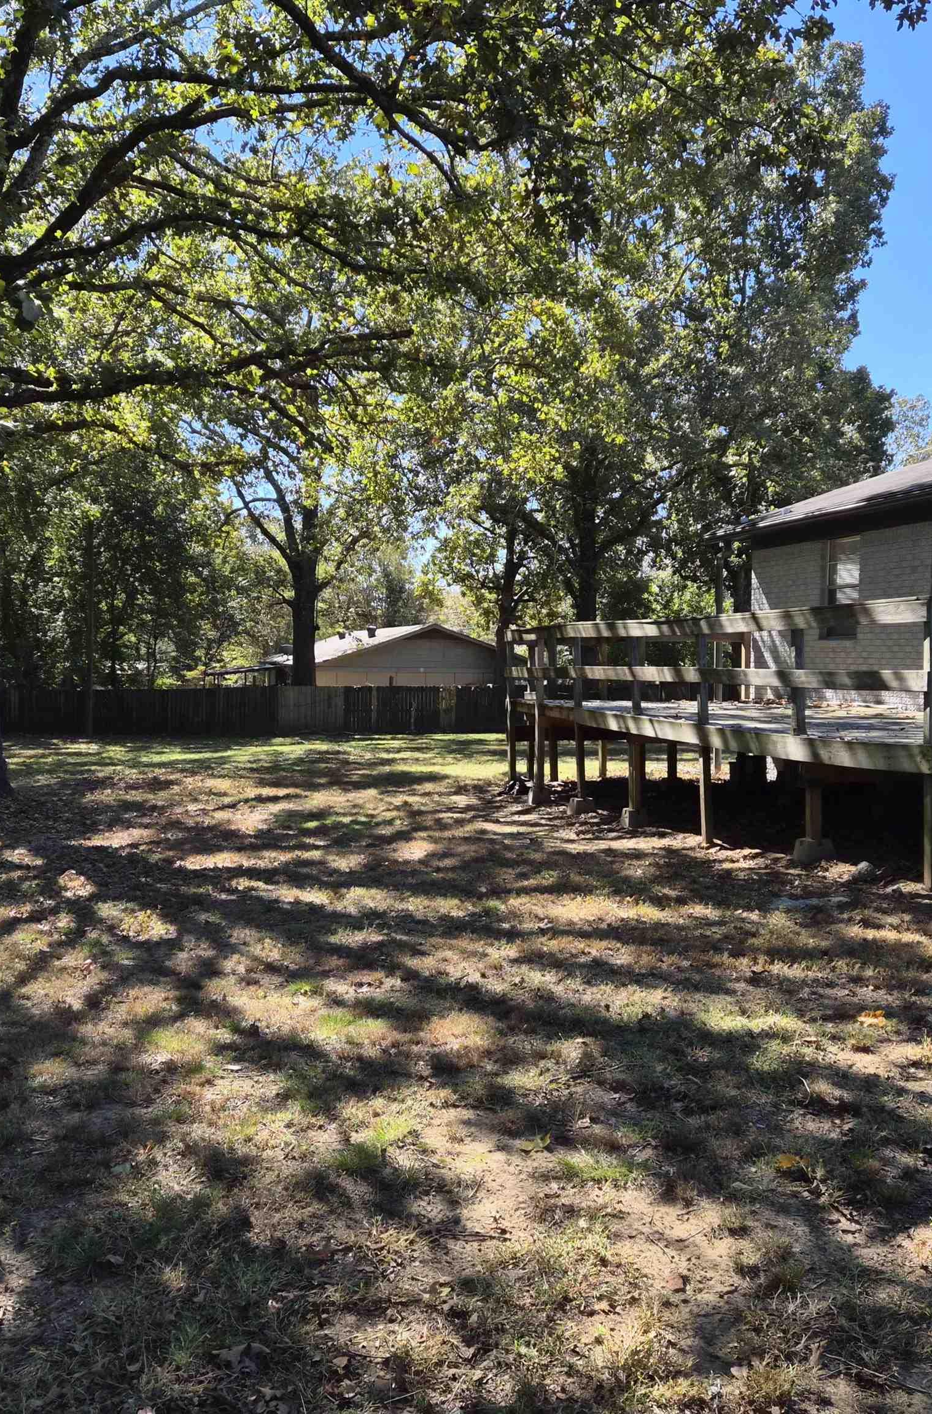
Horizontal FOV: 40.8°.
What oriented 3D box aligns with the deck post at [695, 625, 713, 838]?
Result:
[{"bbox_3d":[2.406,0.261,12.672,0.095,2.233,0.095,-1,2,-15],"label":"deck post"}]

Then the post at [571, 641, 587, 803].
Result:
[{"bbox_3d":[1.468,0.109,16.156,0.095,2.211,0.095,-1,2,-15],"label":"post"}]

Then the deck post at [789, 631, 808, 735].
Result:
[{"bbox_3d":[2.886,-0.268,10.860,0.095,1.034,0.095,-1,2,-15],"label":"deck post"}]

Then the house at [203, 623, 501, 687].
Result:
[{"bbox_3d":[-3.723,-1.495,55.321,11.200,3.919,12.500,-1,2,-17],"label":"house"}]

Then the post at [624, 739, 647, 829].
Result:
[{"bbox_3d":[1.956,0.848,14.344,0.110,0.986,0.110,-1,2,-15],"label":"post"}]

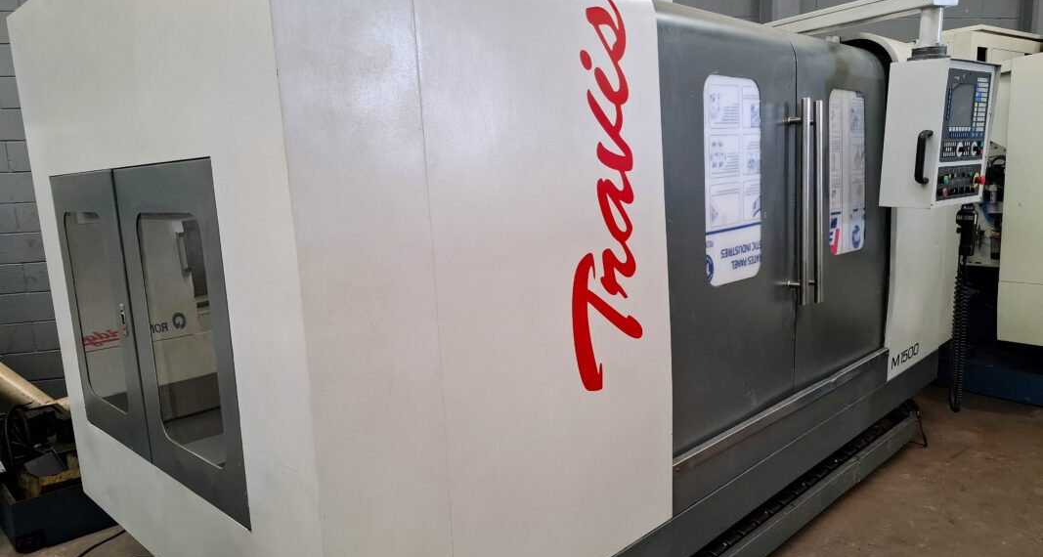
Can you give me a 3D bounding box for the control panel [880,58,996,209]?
[{"bbox_3d":[1.988,-0.677,3.295,0.564,0.649,0.241,-9,14,-36],"label":"control panel"}]

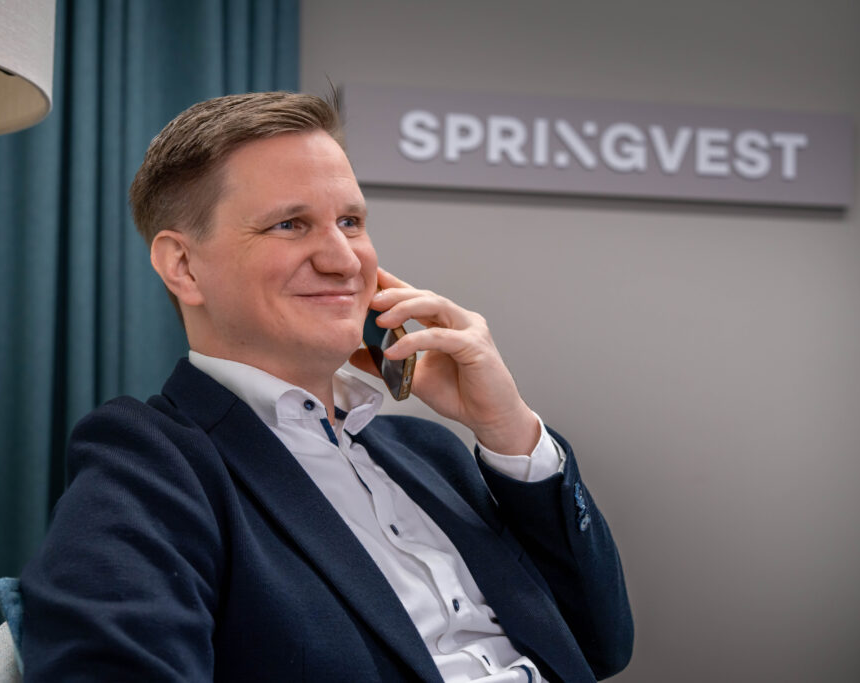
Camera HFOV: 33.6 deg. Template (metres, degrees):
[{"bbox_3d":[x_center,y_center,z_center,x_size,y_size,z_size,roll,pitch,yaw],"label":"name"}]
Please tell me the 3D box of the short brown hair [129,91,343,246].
[{"bbox_3d":[-0.174,-0.145,1.300,0.205,0.172,0.168,-8,-2,41],"label":"short brown hair"}]

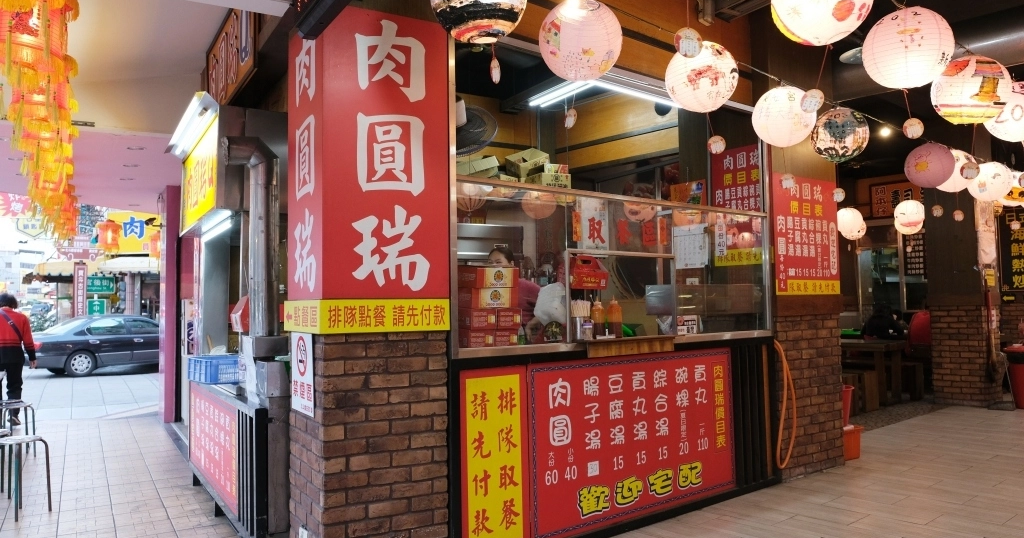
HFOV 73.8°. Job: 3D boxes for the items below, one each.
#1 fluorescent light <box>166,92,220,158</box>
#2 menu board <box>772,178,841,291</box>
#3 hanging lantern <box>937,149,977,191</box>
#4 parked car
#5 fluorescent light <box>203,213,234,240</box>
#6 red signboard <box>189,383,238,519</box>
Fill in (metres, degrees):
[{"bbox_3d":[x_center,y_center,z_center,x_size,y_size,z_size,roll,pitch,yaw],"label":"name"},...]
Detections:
[{"bbox_3d":[-1.884,-0.796,3.973,0.120,0.100,1.270,1,-4,-32],"label":"fluorescent light"},{"bbox_3d":[2.387,-0.263,5.495,0.973,0.947,0.030,2,-4,-38],"label":"menu board"},{"bbox_3d":[3.411,-0.752,5.237,0.330,0.330,0.330,1,-3,-37],"label":"hanging lantern"},{"bbox_3d":[-10.160,1.929,17.854,1.760,1.420,4.700,-3,-3,36],"label":"parked car"},{"bbox_3d":[-2.132,-0.294,4.926,0.080,0.110,1.220,1,-3,-32],"label":"fluorescent light"},{"bbox_3d":[-2.044,1.145,4.611,0.030,0.592,1.930,1,-4,-32],"label":"red signboard"}]

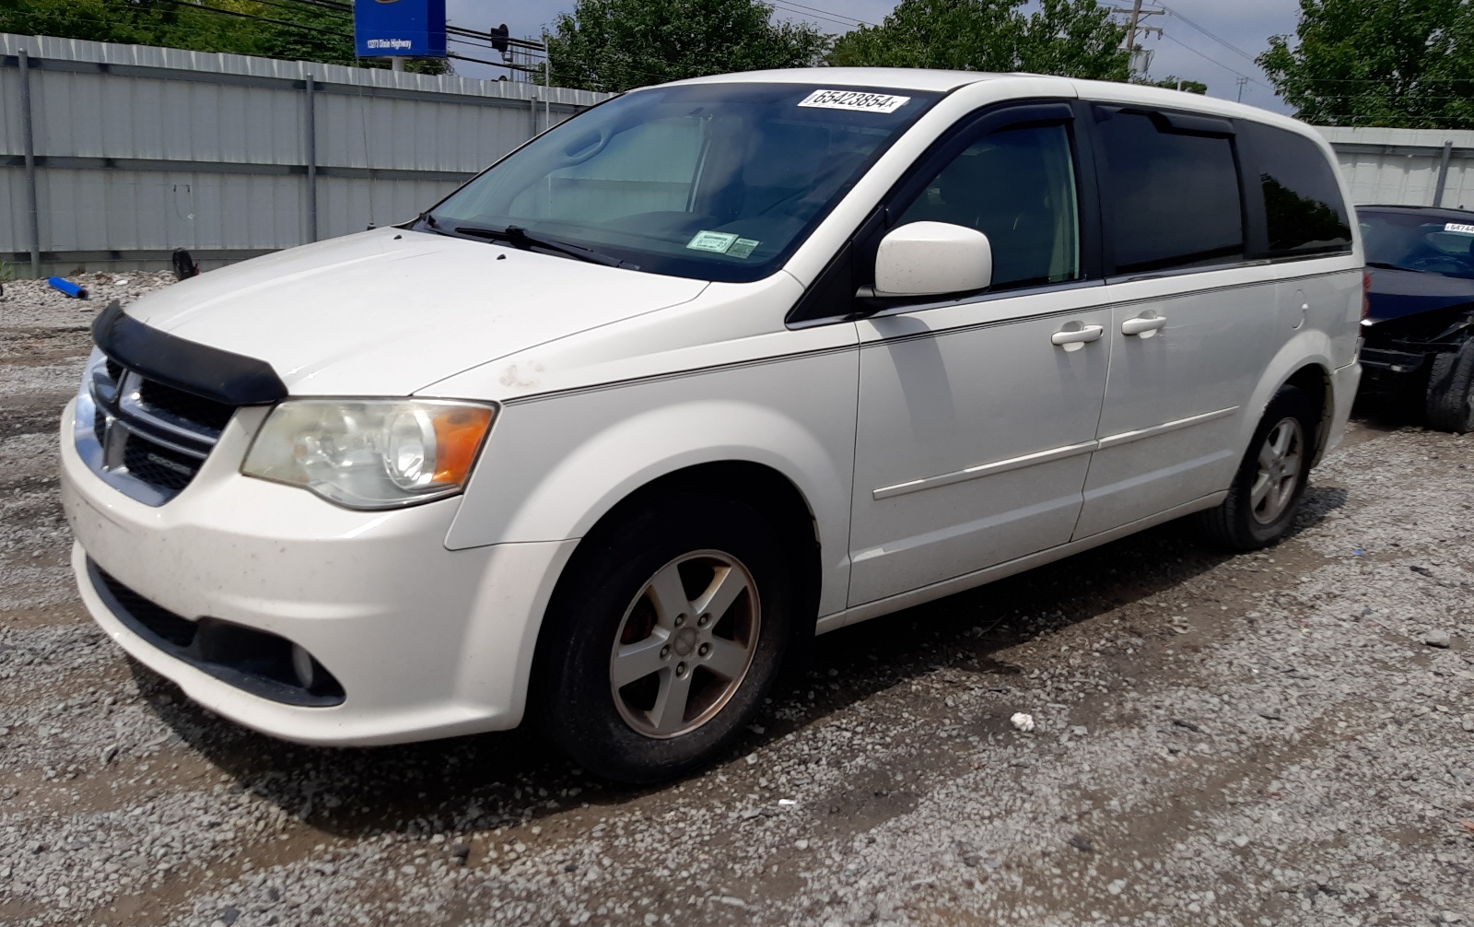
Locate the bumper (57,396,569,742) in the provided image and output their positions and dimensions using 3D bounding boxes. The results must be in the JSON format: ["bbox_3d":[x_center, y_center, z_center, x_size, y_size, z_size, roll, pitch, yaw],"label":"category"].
[{"bbox_3d":[-1.196,0.103,2.731,0.680,0.640,1.920,-9,20,-40],"label":"bumper"}]

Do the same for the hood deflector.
[{"bbox_3d":[-1.310,-0.274,2.506,0.210,0.125,1.250,-9,20,-40],"label":"hood deflector"}]

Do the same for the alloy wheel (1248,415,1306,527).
[{"bbox_3d":[2.171,0.020,4.575,0.460,0.460,0.170,-9,20,-40],"label":"alloy wheel"}]

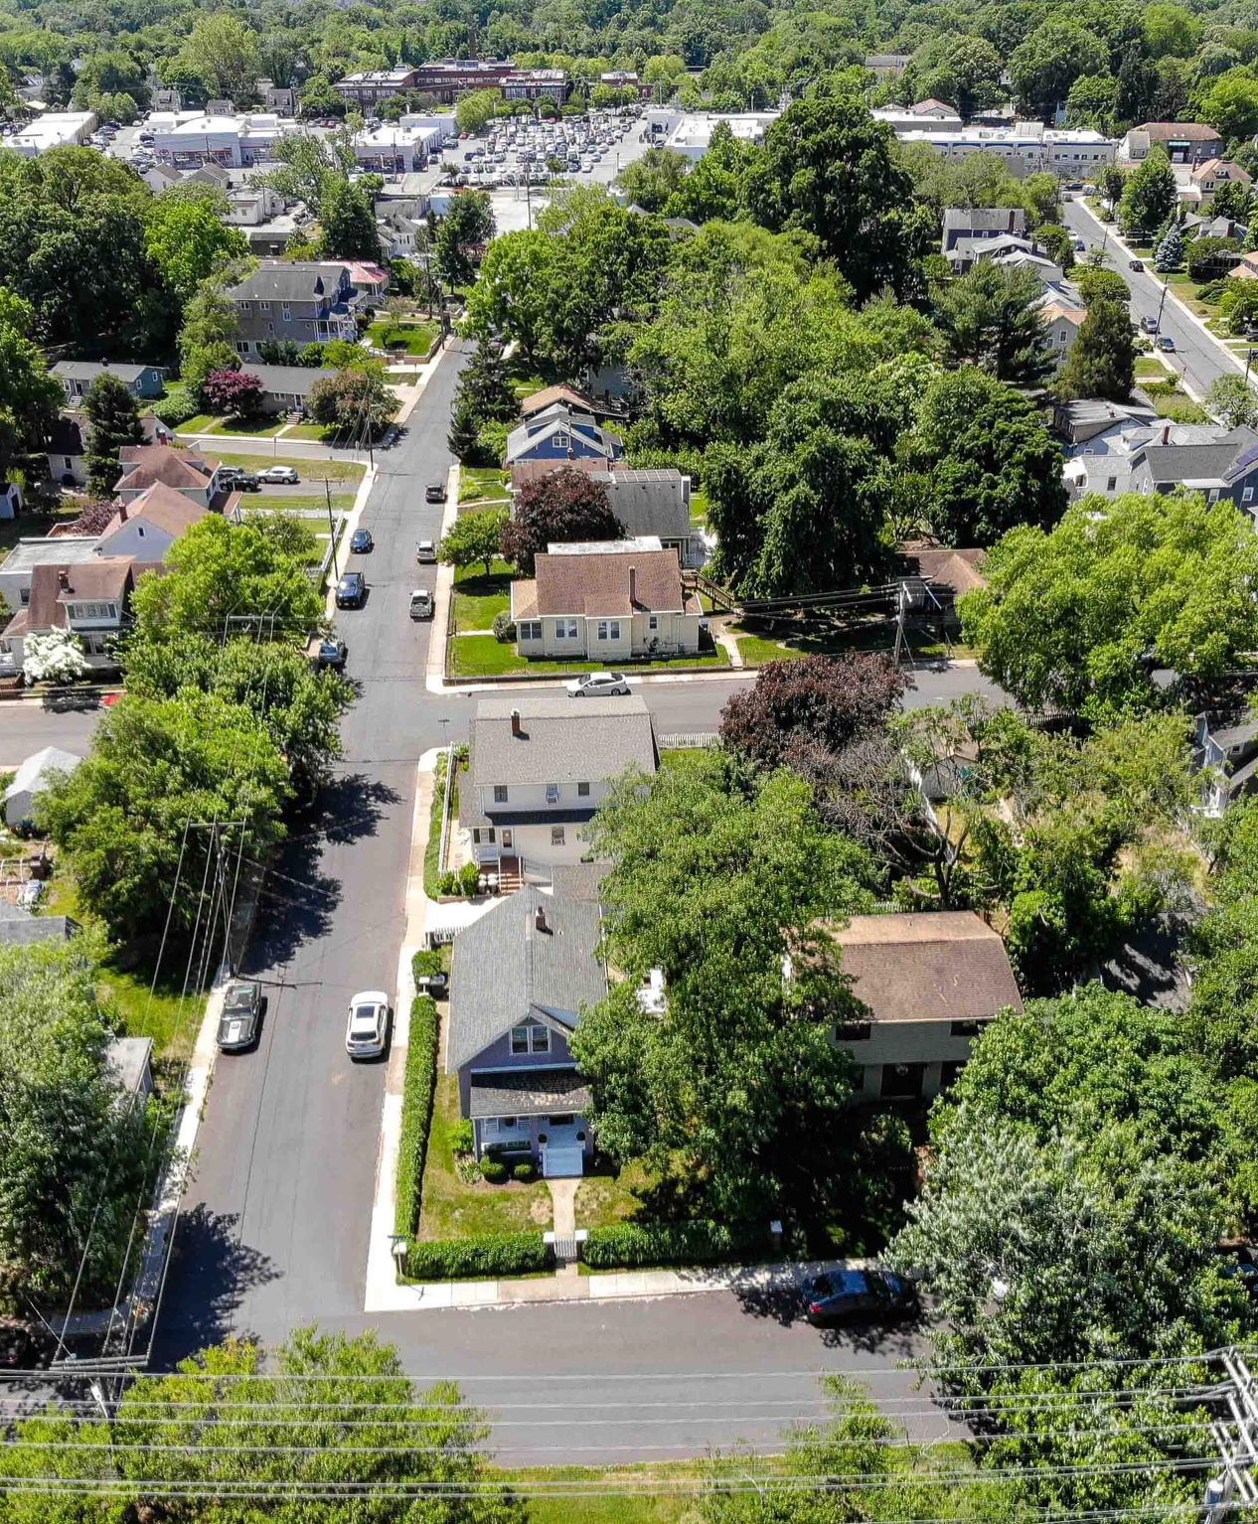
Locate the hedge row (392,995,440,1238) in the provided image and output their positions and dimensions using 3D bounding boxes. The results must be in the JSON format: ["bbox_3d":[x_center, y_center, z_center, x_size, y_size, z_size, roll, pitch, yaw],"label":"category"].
[{"bbox_3d":[-9.850,15.908,65.158,1.250,1.400,14.300,-2,29,-3],"label":"hedge row"}]

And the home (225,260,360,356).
[{"bbox_3d":[-47.010,-65.001,203.216,17.375,11.800,10.000,1,29,3],"label":"home"}]

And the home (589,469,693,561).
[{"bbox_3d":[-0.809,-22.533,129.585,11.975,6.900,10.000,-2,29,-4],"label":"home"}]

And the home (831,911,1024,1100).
[{"bbox_3d":[12.400,11.310,67.621,9.500,7.000,7.900,-2,29,-4],"label":"home"}]

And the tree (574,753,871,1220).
[{"bbox_3d":[3.500,9.282,57.762,11.600,20.200,11.200,0,29,0],"label":"tree"}]

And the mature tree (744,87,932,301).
[{"bbox_3d":[30.855,-83.507,211.177,27.000,29.500,26.000,-2,29,-4],"label":"mature tree"}]

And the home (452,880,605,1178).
[{"bbox_3d":[-4.796,12.622,69.335,7.900,7.500,13.500,-2,29,-4],"label":"home"}]

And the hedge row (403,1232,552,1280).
[{"bbox_3d":[-6.492,21.325,60.998,6.400,1.400,1.050,-2,29,-4],"label":"hedge row"}]

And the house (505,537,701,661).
[{"bbox_3d":[-1.855,-13.156,109.067,14.150,6.900,10.500,-2,29,-4],"label":"house"}]

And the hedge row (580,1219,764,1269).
[{"bbox_3d":[2.012,20.785,61.266,7.900,1.400,1.050,-2,29,-4],"label":"hedge row"}]

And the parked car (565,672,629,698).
[{"bbox_3d":[-2.267,-5.750,104.712,4.500,1.470,1.800,-2,29,-4],"label":"parked car"}]

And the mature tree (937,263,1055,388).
[{"bbox_3d":[45.164,-54.524,175.791,14.600,15.200,13.600,-2,29,-4],"label":"mature tree"}]

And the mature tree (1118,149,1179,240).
[{"bbox_3d":[107.374,-117.676,291.635,12.824,16.890,12.824,0,29,0],"label":"mature tree"}]

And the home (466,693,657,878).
[{"bbox_3d":[-4.309,0.828,87.029,11.350,7.900,10.900,-2,29,-4],"label":"home"}]

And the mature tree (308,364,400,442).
[{"bbox_3d":[-30.100,-40.390,158.553,10.000,8.000,9.500,0,29,0],"label":"mature tree"}]

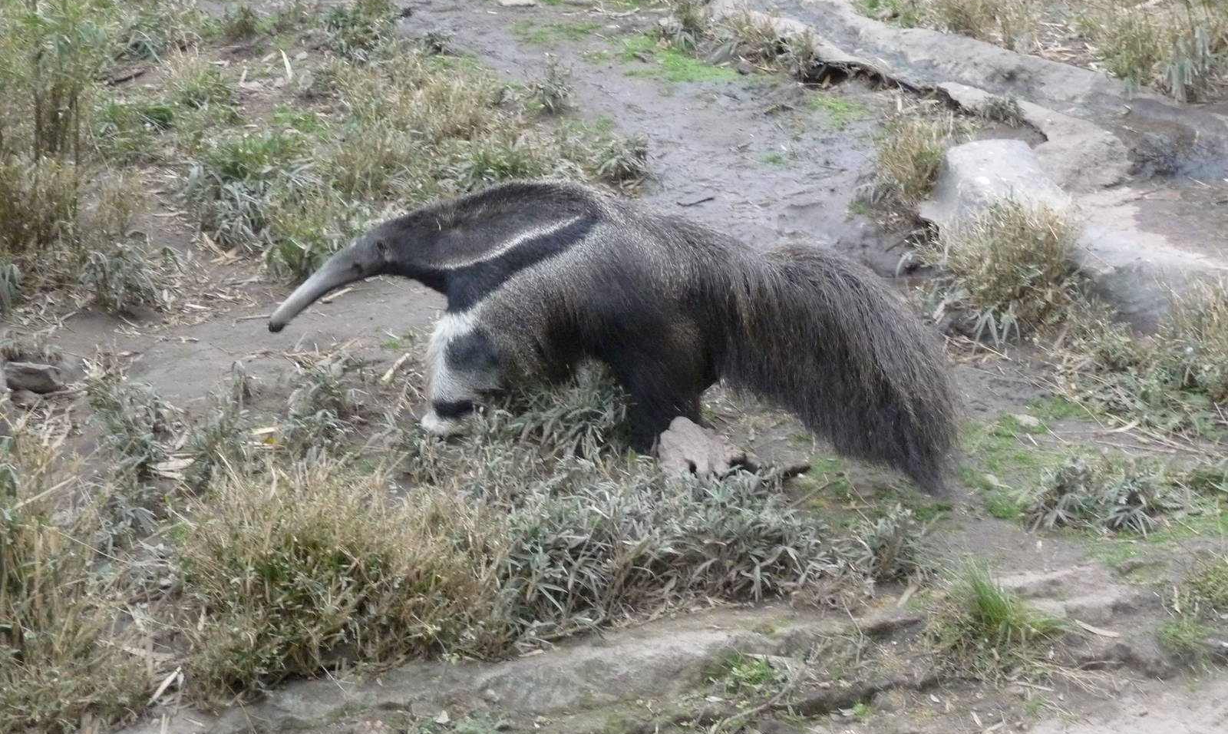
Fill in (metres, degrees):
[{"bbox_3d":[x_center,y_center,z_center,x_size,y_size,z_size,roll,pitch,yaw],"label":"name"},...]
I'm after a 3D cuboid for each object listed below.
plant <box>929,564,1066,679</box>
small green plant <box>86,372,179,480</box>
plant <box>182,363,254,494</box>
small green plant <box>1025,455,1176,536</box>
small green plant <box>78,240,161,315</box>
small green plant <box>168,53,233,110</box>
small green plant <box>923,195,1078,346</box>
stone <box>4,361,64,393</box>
[{"bbox_3d":[0.815,0.541,6.330,0.291,0.202,0.248,0,23,0],"label":"plant"},{"bbox_3d":[-1.110,0.134,6.879,0.177,0.199,0.168,0,23,0],"label":"small green plant"},{"bbox_3d":[-0.900,0.137,6.795,0.129,0.258,0.148,0,23,0],"label":"plant"},{"bbox_3d":[1.106,0.293,6.773,0.342,0.116,0.291,0,23,0],"label":"small green plant"},{"bbox_3d":[-1.290,-0.233,7.783,0.218,0.163,0.185,0,23,0],"label":"small green plant"},{"bbox_3d":[-1.266,-0.876,9.112,0.205,0.147,0.175,0,23,0],"label":"small green plant"},{"bbox_3d":[0.994,-0.245,7.655,0.419,0.317,0.356,0,23,0],"label":"small green plant"},{"bbox_3d":[-1.426,0.025,7.337,0.130,0.052,0.084,0,23,0],"label":"stone"}]

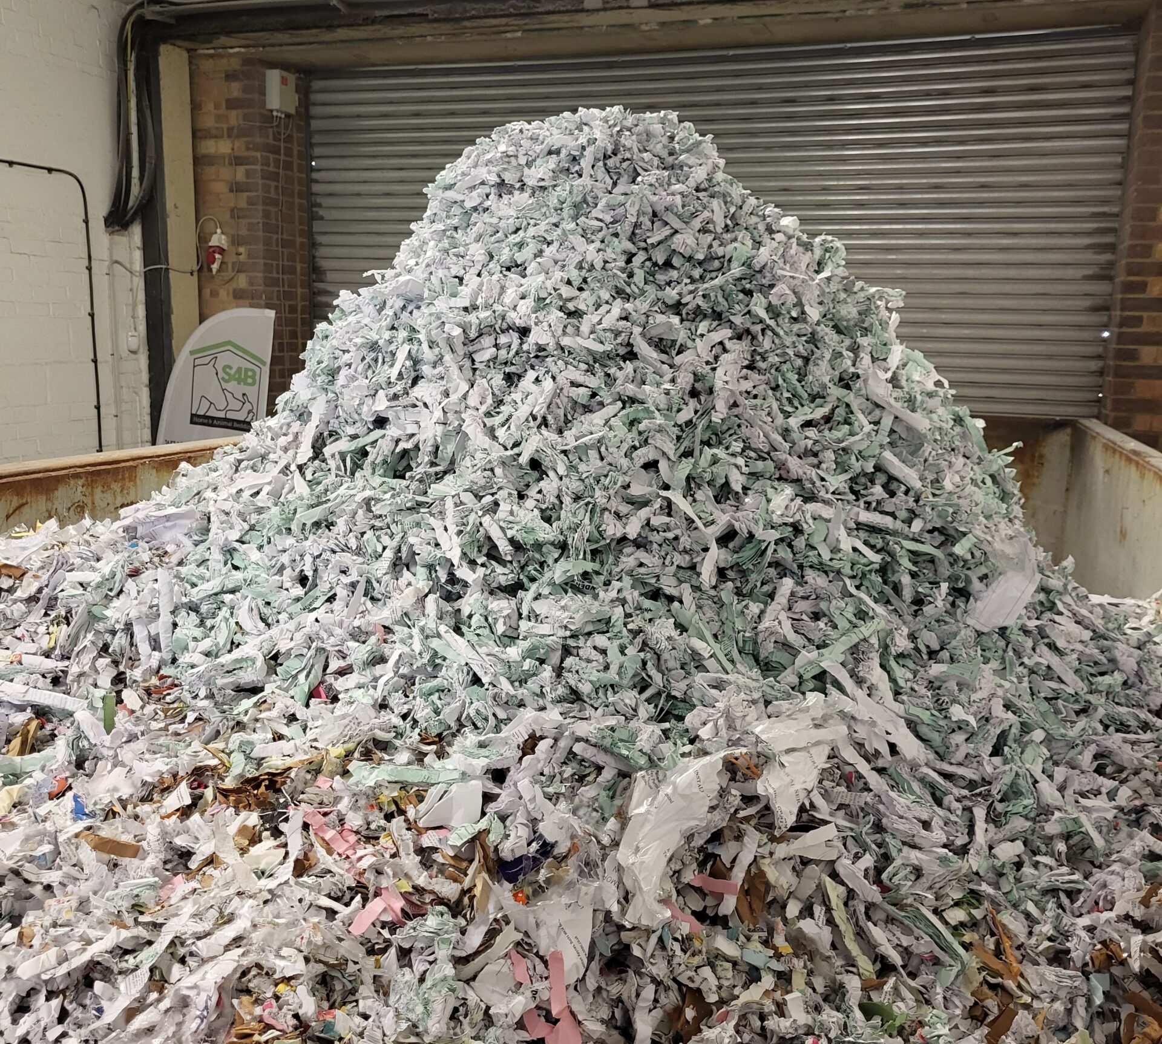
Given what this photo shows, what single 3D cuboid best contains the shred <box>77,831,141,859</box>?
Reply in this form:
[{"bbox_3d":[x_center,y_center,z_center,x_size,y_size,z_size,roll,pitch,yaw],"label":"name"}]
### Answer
[{"bbox_3d":[-0.517,0.354,1.275,0.066,0.018,0.022,3,9,12],"label":"shred"}]

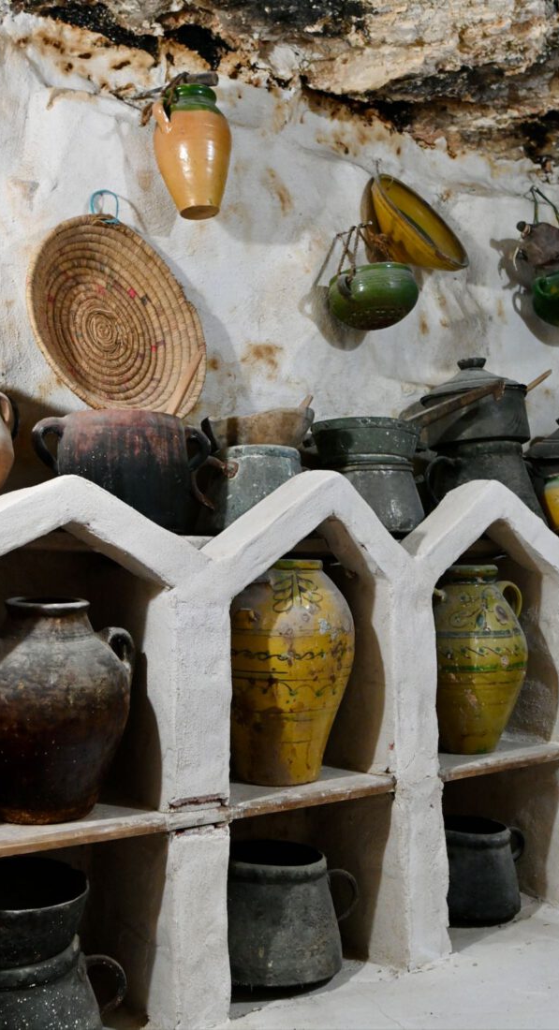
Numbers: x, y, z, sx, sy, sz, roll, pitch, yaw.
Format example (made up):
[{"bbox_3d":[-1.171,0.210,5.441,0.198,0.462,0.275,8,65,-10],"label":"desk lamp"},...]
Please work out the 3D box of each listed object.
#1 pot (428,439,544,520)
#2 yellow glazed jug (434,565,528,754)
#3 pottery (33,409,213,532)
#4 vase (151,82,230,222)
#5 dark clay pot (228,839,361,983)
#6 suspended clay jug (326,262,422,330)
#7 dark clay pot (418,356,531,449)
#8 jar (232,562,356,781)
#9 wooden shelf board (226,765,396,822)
[{"bbox_3d":[0.505,-0.062,2.603,0.370,0.235,0.340,0,-2,0],"label":"pot"},{"bbox_3d":[0.442,0.329,2.421,0.310,0.430,0.280,1,-3,-35],"label":"yellow glazed jug"},{"bbox_3d":[-0.283,-0.066,1.855,0.315,0.210,0.240,1,-3,-14],"label":"pottery"},{"bbox_3d":[-0.176,-0.745,2.108,0.160,0.245,0.165,-3,-4,0],"label":"vase"},{"bbox_3d":[-0.016,0.811,2.125,0.360,0.233,0.290,1,-3,-35],"label":"dark clay pot"},{"bbox_3d":[0.227,-0.511,2.451,0.225,0.135,0.220,6,-2,-35],"label":"suspended clay jug"},{"bbox_3d":[0.500,-0.291,2.608,0.275,0.225,0.270,-6,-2,0],"label":"dark clay pot"},{"bbox_3d":[0.005,0.303,2.043,0.275,0.435,0.275,0,-3,0],"label":"jar"},{"bbox_3d":[-0.015,0.527,2.007,0.410,0.027,0.280,2,-4,-40],"label":"wooden shelf board"}]

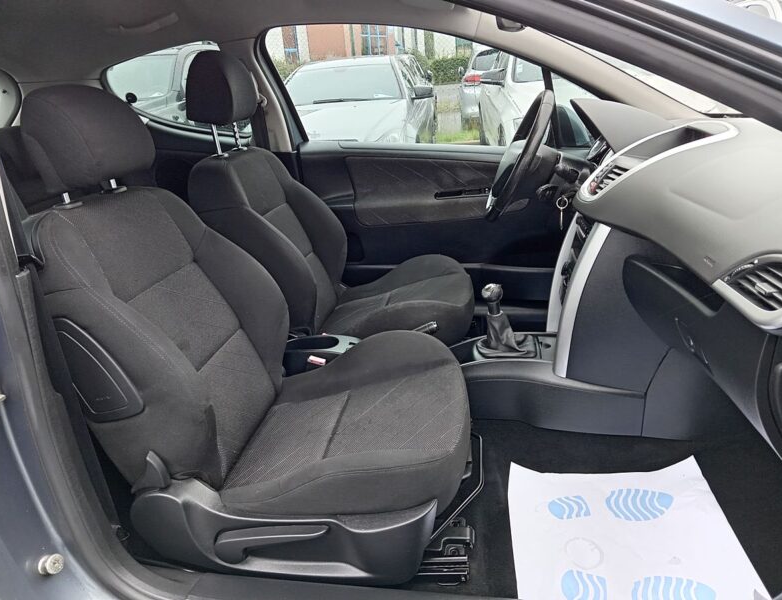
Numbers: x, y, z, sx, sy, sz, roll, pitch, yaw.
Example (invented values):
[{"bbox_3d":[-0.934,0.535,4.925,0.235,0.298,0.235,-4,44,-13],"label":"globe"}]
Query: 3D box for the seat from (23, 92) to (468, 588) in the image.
[{"bbox_3d":[-0.266,0.029,1.183,0.880,0.950,0.540,-1,21,8],"label":"seat"}]

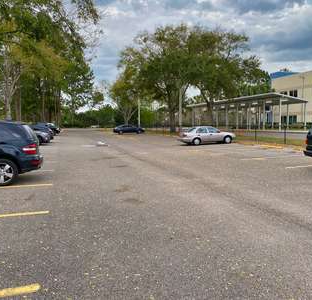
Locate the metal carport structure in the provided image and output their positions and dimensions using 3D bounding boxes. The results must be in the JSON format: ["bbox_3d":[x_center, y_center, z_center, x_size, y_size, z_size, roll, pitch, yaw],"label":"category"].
[{"bbox_3d":[16.156,-7.473,63.771,6.600,5.890,35.100,-2,5,-16],"label":"metal carport structure"}]

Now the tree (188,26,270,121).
[{"bbox_3d":[9.797,-9.627,41.655,11.200,14.520,11.000,-2,5,-16],"label":"tree"}]

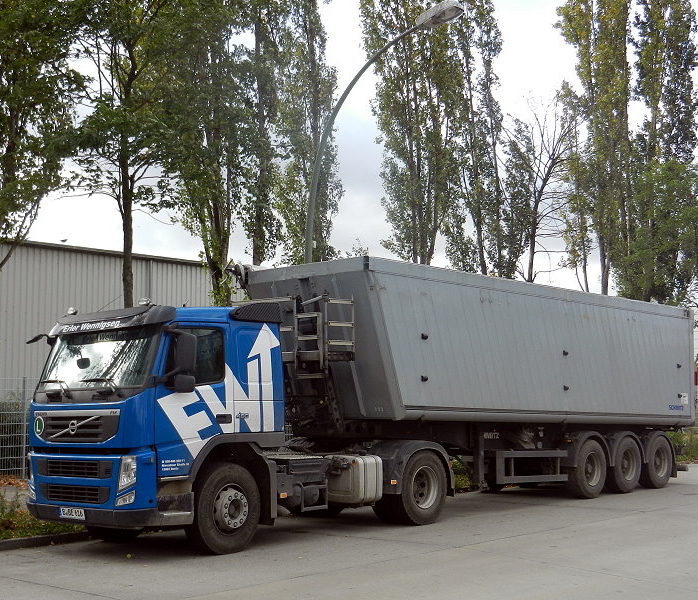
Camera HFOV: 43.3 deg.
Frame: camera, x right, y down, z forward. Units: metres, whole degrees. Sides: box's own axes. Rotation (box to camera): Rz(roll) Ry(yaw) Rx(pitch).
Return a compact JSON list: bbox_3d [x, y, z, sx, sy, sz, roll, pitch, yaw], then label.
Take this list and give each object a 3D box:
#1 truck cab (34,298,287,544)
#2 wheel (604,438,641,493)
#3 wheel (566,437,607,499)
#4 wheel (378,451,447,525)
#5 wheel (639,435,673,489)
[{"bbox_3d":[-2.433,1.532,10.990,2.120,2.900,2.500,6,-10,-44],"label":"truck cab"},{"bbox_3d":[5.277,3.195,17.003,1.070,1.070,0.370,6,-10,-44],"label":"wheel"},{"bbox_3d":[4.335,3.089,16.077,1.070,1.070,0.370,6,-10,-44],"label":"wheel"},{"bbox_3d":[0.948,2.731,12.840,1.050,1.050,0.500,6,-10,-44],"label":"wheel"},{"bbox_3d":[6.215,3.300,17.924,1.070,1.070,0.370,6,-10,-44],"label":"wheel"}]

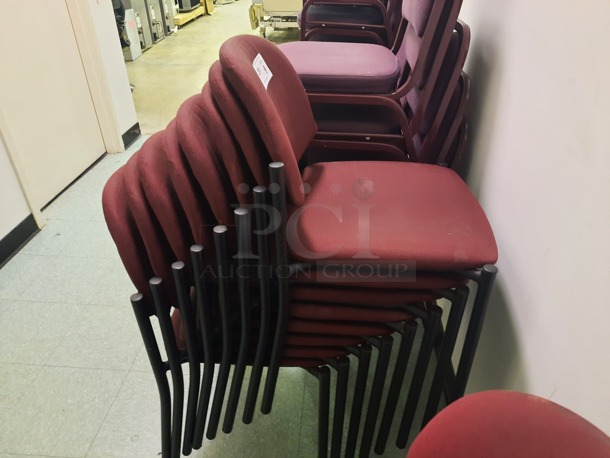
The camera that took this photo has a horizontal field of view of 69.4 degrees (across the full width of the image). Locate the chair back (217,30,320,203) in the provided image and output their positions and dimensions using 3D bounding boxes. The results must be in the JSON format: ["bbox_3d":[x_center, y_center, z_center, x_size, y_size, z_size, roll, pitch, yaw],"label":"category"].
[{"bbox_3d":[-0.060,-0.248,0.885,0.090,0.290,0.420,-12,31,13],"label":"chair back"}]

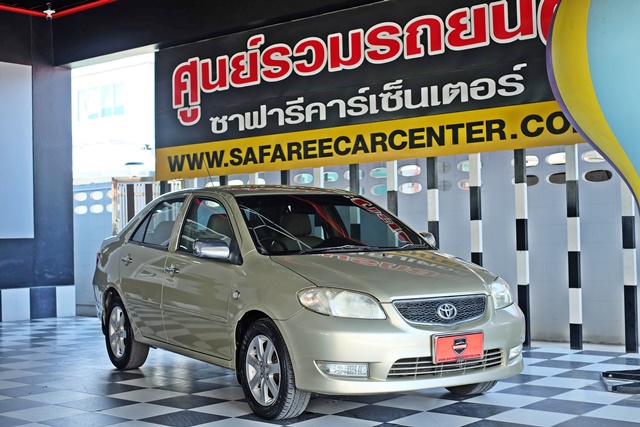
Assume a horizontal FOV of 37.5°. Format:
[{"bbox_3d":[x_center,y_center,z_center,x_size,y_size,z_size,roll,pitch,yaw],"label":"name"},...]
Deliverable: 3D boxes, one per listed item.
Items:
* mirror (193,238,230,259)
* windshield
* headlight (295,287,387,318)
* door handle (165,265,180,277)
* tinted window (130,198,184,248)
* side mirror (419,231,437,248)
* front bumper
[{"bbox_3d":[-0.674,0.219,5.953,0.210,0.130,0.120,0,-1,-32],"label":"mirror"},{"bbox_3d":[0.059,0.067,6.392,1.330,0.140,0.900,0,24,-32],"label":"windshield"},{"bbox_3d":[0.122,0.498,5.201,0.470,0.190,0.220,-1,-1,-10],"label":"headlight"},{"bbox_3d":[-1.025,0.396,6.555,0.055,0.065,0.200,0,-1,-32],"label":"door handle"},{"bbox_3d":[-1.248,0.075,7.259,0.090,0.410,0.800,23,-13,-29],"label":"tinted window"},{"bbox_3d":[0.780,0.201,6.847,0.210,0.130,0.120,0,-1,-32],"label":"side mirror"},{"bbox_3d":[0.617,0.740,5.491,1.680,0.480,0.540,0,-1,-32],"label":"front bumper"}]

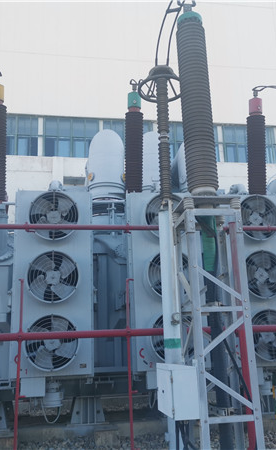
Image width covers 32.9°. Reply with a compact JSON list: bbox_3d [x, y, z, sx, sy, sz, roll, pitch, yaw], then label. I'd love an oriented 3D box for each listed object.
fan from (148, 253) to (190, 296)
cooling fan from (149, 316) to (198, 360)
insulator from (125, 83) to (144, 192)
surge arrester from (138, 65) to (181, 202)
[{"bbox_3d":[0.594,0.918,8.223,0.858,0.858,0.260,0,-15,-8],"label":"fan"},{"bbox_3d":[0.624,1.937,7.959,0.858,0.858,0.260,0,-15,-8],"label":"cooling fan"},{"bbox_3d":[-0.069,-1.914,10.514,0.400,3.051,0.400,0,-15,-8],"label":"insulator"},{"bbox_3d":[0.439,-1.487,7.447,0.810,2.363,0.810,0,-15,-8],"label":"surge arrester"}]

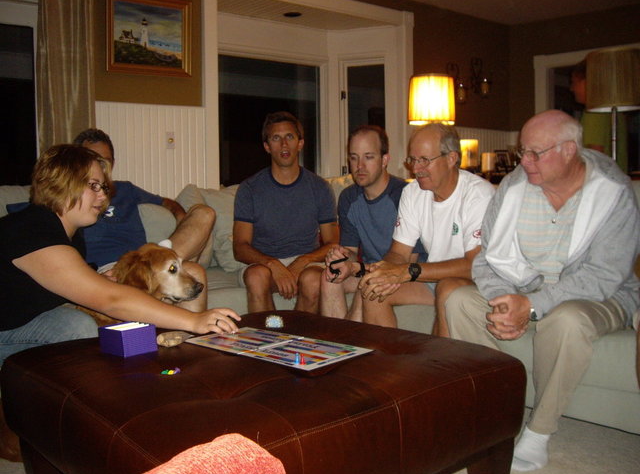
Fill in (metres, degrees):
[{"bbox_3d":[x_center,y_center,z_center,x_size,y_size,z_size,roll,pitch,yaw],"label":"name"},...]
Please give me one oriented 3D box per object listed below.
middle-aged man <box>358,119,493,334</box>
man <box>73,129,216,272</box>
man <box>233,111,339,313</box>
[{"bbox_3d":[0.420,0.143,2.540,0.540,1.140,0.760,2,4,38],"label":"middle-aged man"},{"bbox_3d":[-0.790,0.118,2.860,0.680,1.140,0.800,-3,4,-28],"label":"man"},{"bbox_3d":[-0.155,0.060,3.020,0.500,1.230,0.720,-1,3,-3],"label":"man"}]

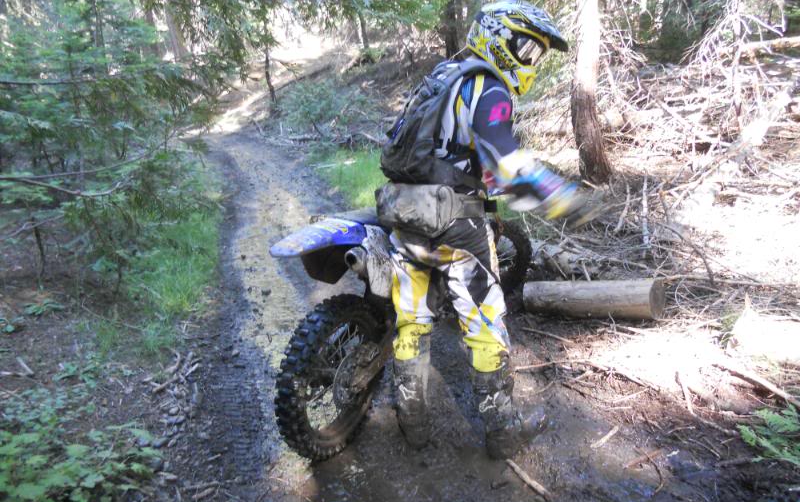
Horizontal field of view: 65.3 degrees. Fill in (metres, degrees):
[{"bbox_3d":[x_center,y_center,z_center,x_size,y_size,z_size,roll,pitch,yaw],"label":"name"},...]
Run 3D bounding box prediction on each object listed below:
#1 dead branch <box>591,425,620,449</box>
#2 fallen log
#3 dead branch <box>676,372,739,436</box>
[{"bbox_3d":[0.850,0.761,2.577,0.195,0.025,0.025,-18,24,-38],"label":"dead branch"},{"bbox_3d":[1.110,0.278,3.660,0.739,0.215,0.215,-2,14,31],"label":"fallen log"},{"bbox_3d":[1.314,0.648,2.784,0.132,0.060,0.511,-4,19,-4],"label":"dead branch"}]

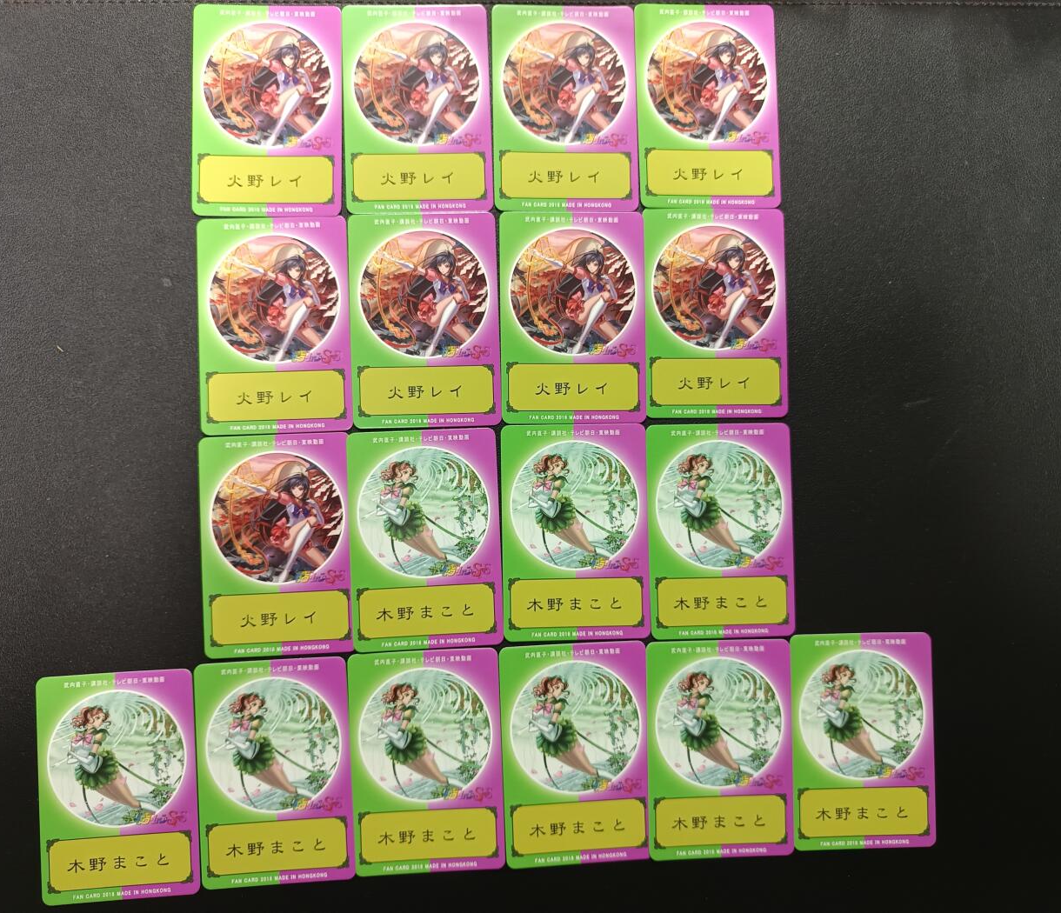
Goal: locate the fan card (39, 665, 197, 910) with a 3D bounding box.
[{"bbox_3d":[-0.161,0.129,0.330,0.060,0.001,0.087,-3,88,-3],"label":"fan card"}]

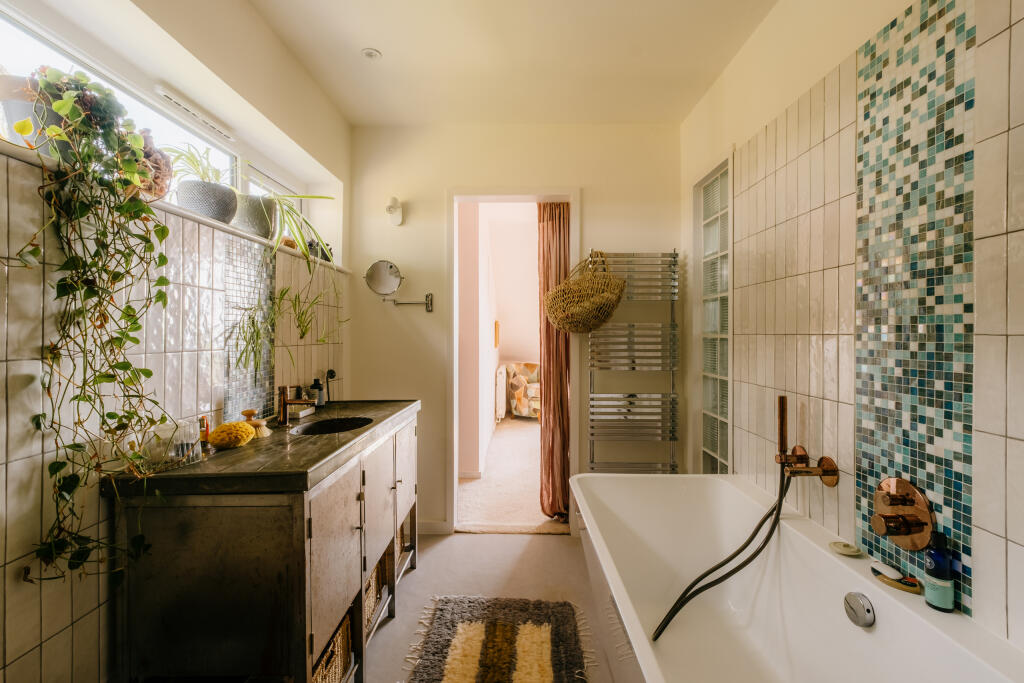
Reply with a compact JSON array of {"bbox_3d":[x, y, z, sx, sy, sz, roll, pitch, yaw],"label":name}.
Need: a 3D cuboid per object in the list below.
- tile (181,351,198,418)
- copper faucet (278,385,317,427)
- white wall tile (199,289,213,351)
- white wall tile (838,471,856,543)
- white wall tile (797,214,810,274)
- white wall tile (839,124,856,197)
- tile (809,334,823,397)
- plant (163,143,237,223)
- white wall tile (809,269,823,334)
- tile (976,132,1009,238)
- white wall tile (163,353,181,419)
[{"bbox_3d":[-1.000,0.131,1.321,0.010,0.203,0.062,0,1,1],"label":"tile"},{"bbox_3d":[-0.846,0.247,1.695,0.150,0.155,0.048,0,1,1],"label":"copper faucet"},{"bbox_3d":[-1.011,-0.072,1.401,0.010,0.202,0.062,0,1,0],"label":"white wall tile"},{"bbox_3d":[0.979,0.485,1.249,0.010,0.200,0.060,0,0,0],"label":"white wall tile"},{"bbox_3d":[1.000,-0.335,1.456,0.010,0.203,0.062,0,1,1],"label":"white wall tile"},{"bbox_3d":[0.998,-0.531,1.261,0.010,0.202,0.062,0,1,0],"label":"white wall tile"},{"bbox_3d":[0.981,0.080,1.370,0.010,0.200,0.060,0,0,0],"label":"tile"},{"bbox_3d":[-1.108,-0.554,1.533,0.200,0.290,0.200,0,1,0],"label":"plant"},{"bbox_3d":[0.999,-0.126,1.394,0.010,0.203,0.062,0,1,1],"label":"white wall tile"},{"bbox_3d":[0.989,-0.319,0.877,0.009,0.202,0.058,0,0,0],"label":"tile"},{"bbox_3d":[-1.000,0.132,1.256,0.010,0.203,0.062,0,1,1],"label":"white wall tile"}]

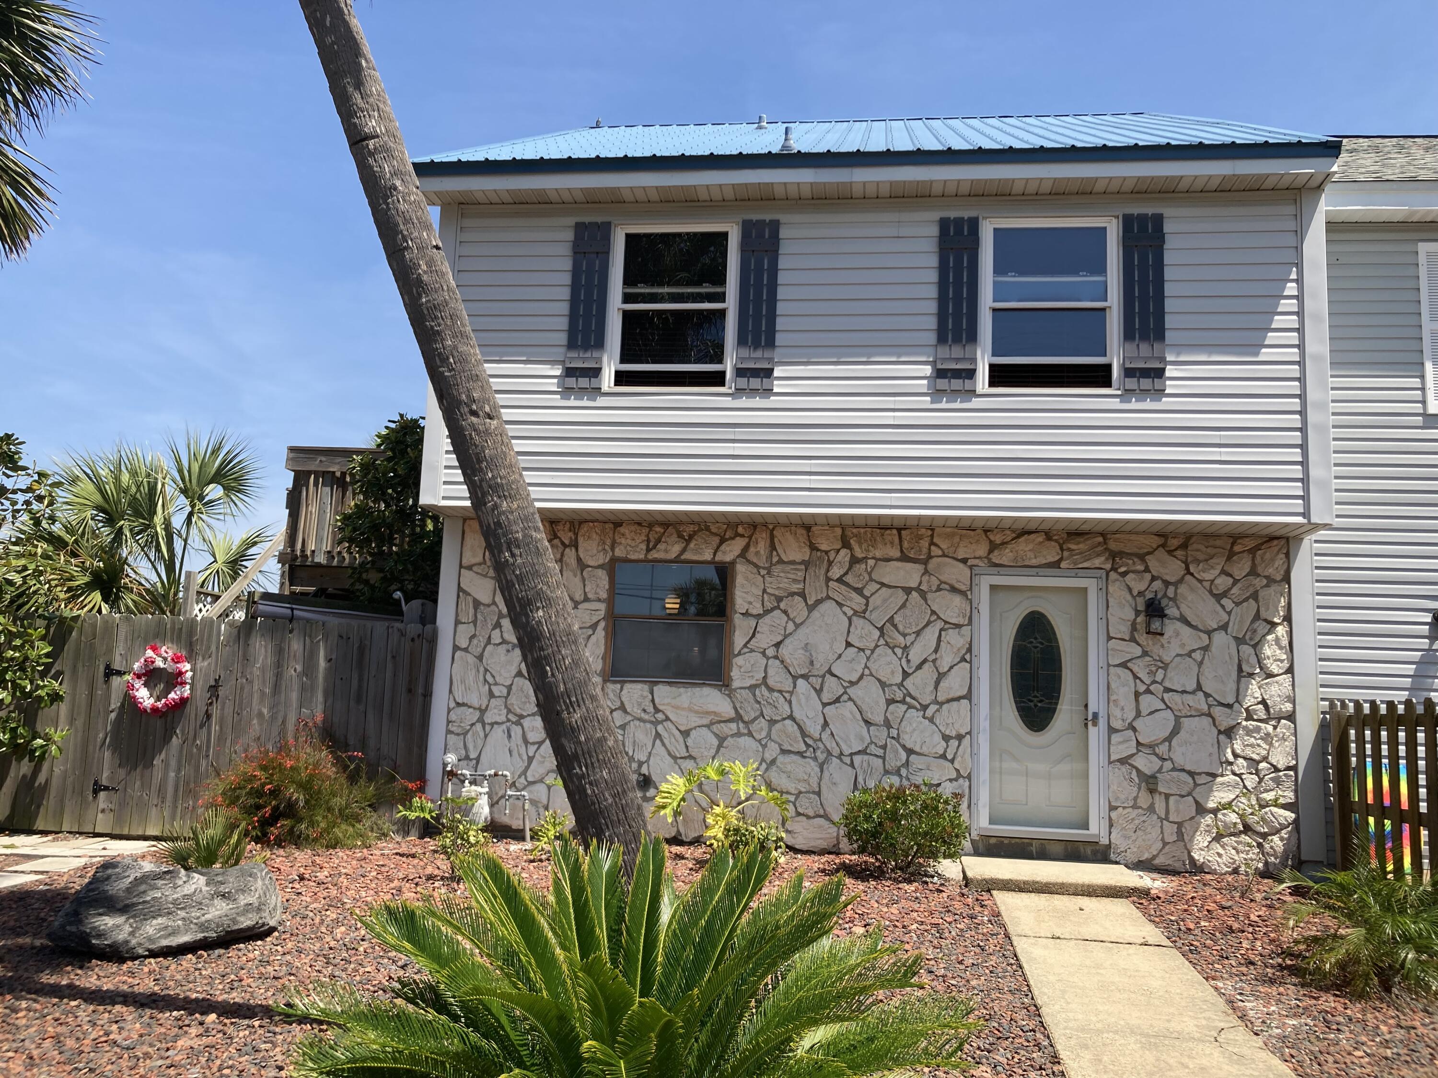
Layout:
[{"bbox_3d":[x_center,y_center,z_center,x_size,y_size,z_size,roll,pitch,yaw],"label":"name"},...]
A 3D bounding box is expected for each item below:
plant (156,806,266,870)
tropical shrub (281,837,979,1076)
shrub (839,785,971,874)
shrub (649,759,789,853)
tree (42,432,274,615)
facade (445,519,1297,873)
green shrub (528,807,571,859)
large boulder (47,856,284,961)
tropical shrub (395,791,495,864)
[{"bbox_3d":[-3.361,2.023,7.686,0.680,0.500,0.600,6,-9,-22],"label":"plant"},{"bbox_3d":[-0.294,1.470,3.899,2.250,0.960,2.150,3,-8,-3],"label":"tropical shrub"},{"bbox_3d":[1.362,2.098,8.564,1.000,0.710,0.800,1,-8,8],"label":"shrub"},{"bbox_3d":[0.012,2.053,8.921,1.100,0.770,0.800,1,-8,8],"label":"shrub"},{"bbox_3d":[-6.306,0.754,12.846,2.350,3.600,2.200,6,-9,-23],"label":"tree"},{"bbox_3d":[1.077,1.197,9.335,6.690,2.585,0.250,1,-8,8],"label":"facade"},{"bbox_3d":[-1.292,2.213,8.966,0.350,0.410,0.350,1,-8,8],"label":"green shrub"},{"bbox_3d":[-3.002,1.924,6.206,1.080,0.410,0.700,7,-10,-32],"label":"large boulder"},{"bbox_3d":[-2.010,2.087,8.569,0.700,0.540,0.600,3,-8,-7],"label":"tropical shrub"}]

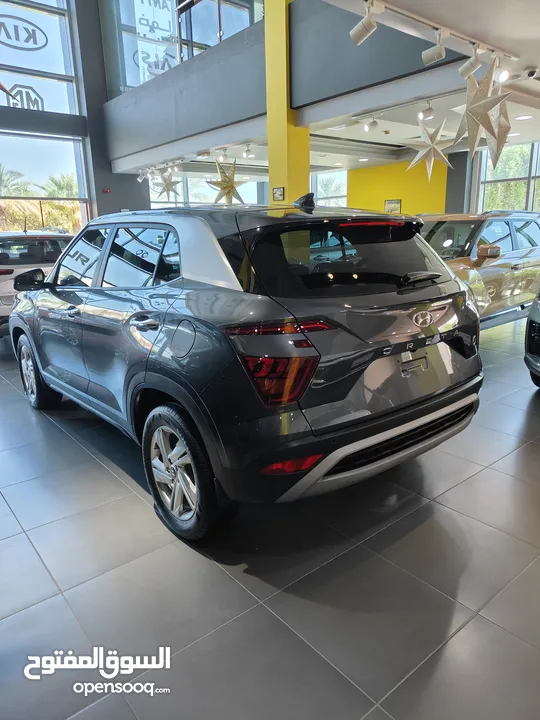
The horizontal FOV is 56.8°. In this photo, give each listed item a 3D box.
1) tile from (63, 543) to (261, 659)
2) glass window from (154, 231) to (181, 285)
[{"bbox_3d":[-0.458,0.992,2.075,0.600,0.010,0.600,-13,18,-37],"label":"tile"},{"bbox_3d":[-0.444,-0.468,2.317,0.050,0.275,0.290,12,2,-41],"label":"glass window"}]

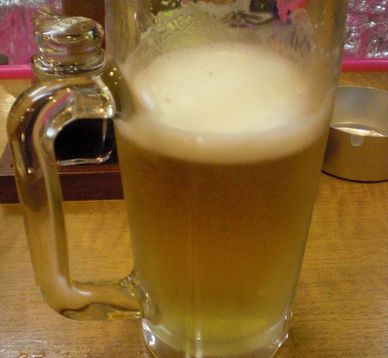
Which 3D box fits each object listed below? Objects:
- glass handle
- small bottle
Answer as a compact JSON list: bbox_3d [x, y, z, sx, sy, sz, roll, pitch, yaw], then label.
[{"bbox_3d":[-0.048,0.016,0.243,0.049,0.120,0.023,-4,33,-6],"label":"glass handle"},{"bbox_3d":[-0.078,-0.059,0.369,0.046,0.086,0.055,-24,40,-33],"label":"small bottle"}]

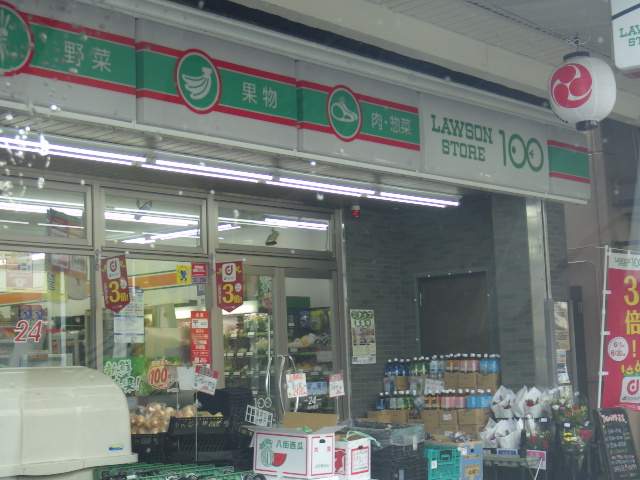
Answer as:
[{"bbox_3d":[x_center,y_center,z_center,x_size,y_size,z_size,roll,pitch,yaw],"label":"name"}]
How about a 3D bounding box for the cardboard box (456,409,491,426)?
[{"bbox_3d":[1.383,1.568,10.182,0.211,0.148,0.250,-9,-9,42],"label":"cardboard box"}]

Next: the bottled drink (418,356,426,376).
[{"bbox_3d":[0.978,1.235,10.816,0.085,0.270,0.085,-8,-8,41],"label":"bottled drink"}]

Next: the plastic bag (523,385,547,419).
[{"bbox_3d":[1.800,1.358,9.577,0.170,0.280,0.150,-7,-7,39],"label":"plastic bag"}]

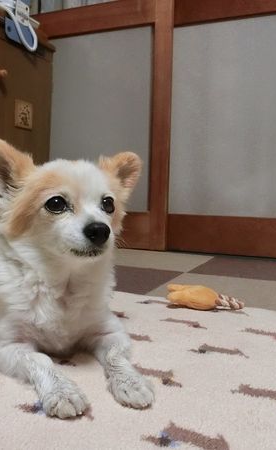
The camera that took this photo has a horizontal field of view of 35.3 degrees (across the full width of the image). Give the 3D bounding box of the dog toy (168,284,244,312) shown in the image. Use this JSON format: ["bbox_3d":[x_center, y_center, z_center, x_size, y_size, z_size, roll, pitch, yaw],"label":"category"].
[{"bbox_3d":[0.099,0.104,0.642,0.114,0.032,0.052,3,4,22],"label":"dog toy"}]

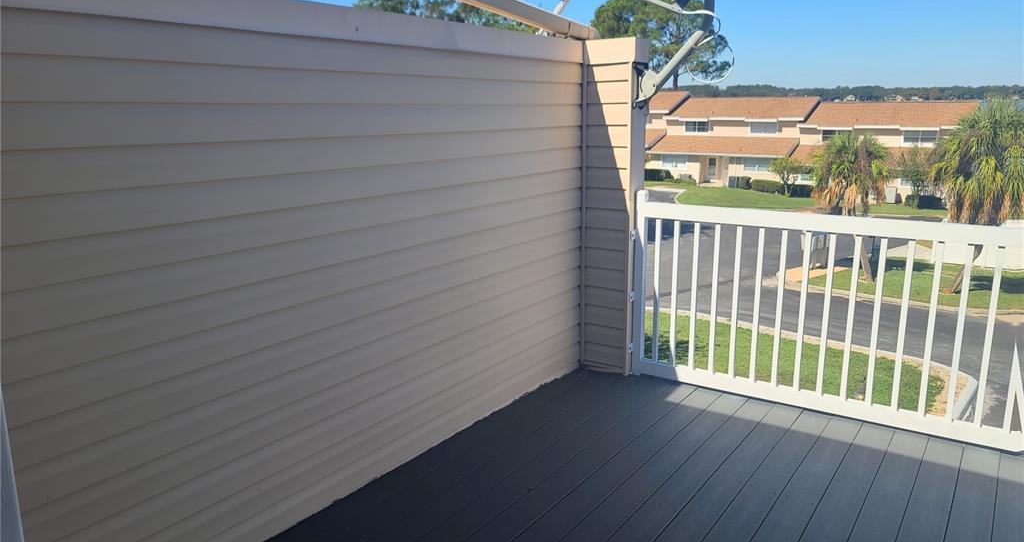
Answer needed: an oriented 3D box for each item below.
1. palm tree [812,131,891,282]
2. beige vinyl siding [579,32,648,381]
[{"bbox_3d":[12.482,-2.371,27.188,2.750,5.506,2.750,5,14,24],"label":"palm tree"},{"bbox_3d":[0.579,-0.331,4.240,0.307,1.905,0.185,8,15,34],"label":"beige vinyl siding"}]

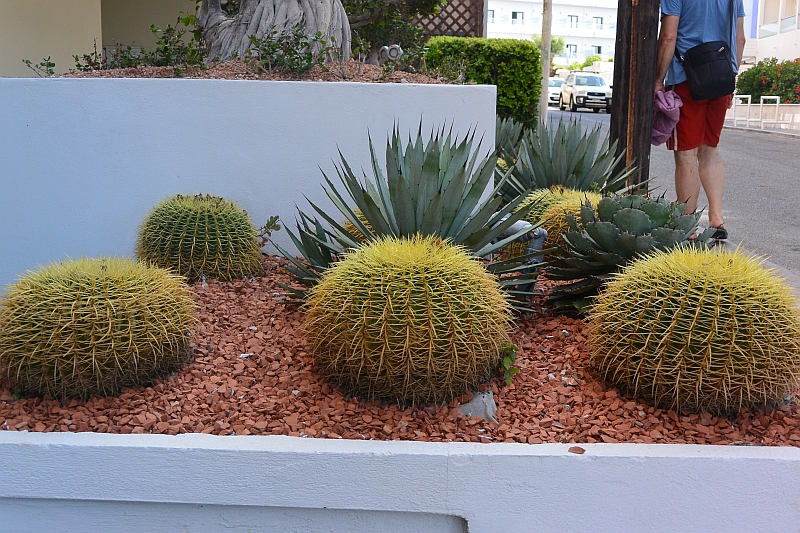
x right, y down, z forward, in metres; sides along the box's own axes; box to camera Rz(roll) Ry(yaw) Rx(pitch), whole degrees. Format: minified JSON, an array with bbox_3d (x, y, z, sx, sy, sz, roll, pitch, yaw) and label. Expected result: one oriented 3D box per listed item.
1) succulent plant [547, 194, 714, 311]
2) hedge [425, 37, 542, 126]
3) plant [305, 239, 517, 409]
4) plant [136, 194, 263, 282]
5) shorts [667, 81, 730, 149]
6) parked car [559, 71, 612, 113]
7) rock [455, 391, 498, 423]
[{"bbox_3d":[0.872,-0.071,3.381,0.624,0.407,0.624,1,10,0],"label":"succulent plant"},{"bbox_3d":[0.993,-2.131,10.700,1.420,1.280,0.900,1,10,0],"label":"hedge"},{"bbox_3d":[0.022,0.113,2.333,0.544,0.397,0.544,1,10,0],"label":"plant"},{"bbox_3d":[-0.844,-0.134,3.756,0.519,0.342,0.519,1,10,0],"label":"plant"},{"bbox_3d":[1.663,-0.852,4.950,0.390,0.420,0.290,1,10,3],"label":"shorts"},{"bbox_3d":[8.188,-7.600,38.700,1.750,1.690,4.200,1,10,0],"label":"parked car"},{"bbox_3d":[0.182,0.334,2.120,0.105,0.065,0.085,1,10,0],"label":"rock"}]

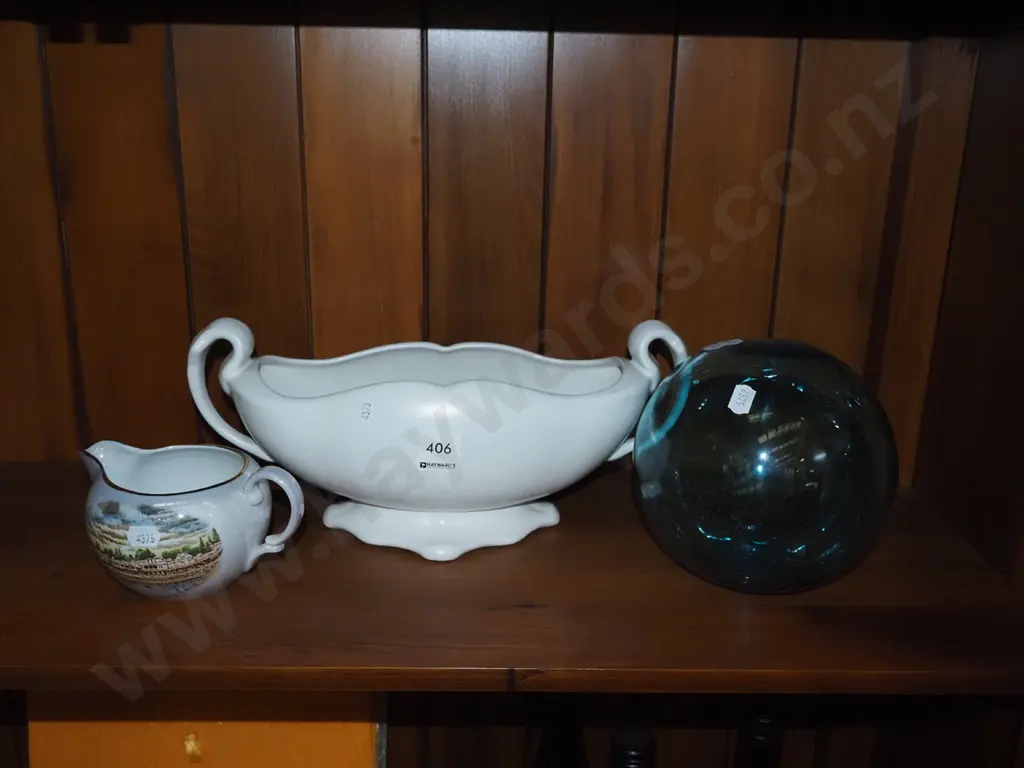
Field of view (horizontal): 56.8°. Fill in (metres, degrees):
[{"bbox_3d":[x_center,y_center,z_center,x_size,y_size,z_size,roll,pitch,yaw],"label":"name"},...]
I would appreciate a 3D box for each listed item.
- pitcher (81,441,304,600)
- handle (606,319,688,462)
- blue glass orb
[{"bbox_3d":[-0.204,0.085,0.610,0.151,0.083,0.112,4,17,10],"label":"pitcher"},{"bbox_3d":[0.099,0.006,0.676,0.056,0.107,0.021,0,16,-4],"label":"handle"},{"bbox_3d":[0.160,0.053,0.607,0.163,0.163,0.163,1,16,-1],"label":"blue glass orb"}]

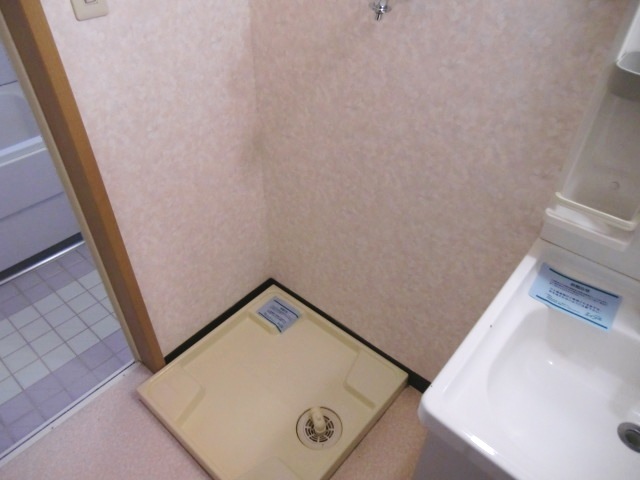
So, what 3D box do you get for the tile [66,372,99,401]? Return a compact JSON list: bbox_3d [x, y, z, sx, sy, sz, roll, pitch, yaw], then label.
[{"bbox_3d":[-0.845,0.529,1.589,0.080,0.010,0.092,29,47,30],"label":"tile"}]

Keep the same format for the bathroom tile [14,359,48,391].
[{"bbox_3d":[-1.052,0.494,1.627,0.094,0.010,0.092,29,47,30],"label":"bathroom tile"}]

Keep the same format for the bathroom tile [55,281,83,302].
[{"bbox_3d":[-1.093,0.231,1.956,0.092,0.009,0.092,30,47,29],"label":"bathroom tile"}]

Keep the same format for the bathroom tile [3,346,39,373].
[{"bbox_3d":[-1.135,0.455,1.688,0.092,0.009,0.092,30,47,29],"label":"bathroom tile"}]

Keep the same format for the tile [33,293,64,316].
[{"bbox_3d":[-1.156,0.277,1.898,0.092,0.009,0.092,30,47,29],"label":"tile"}]

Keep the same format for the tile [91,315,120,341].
[{"bbox_3d":[-0.871,0.358,1.813,0.092,0.009,0.092,30,47,29],"label":"tile"}]

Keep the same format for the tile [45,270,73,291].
[{"bbox_3d":[-1.190,0.191,2.042,0.098,0.010,0.098,30,48,29],"label":"tile"}]

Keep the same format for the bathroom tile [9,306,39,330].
[{"bbox_3d":[-1.220,0.324,1.840,0.092,0.009,0.092,30,47,29],"label":"bathroom tile"}]

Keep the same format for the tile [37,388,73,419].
[{"bbox_3d":[-0.929,0.594,1.574,0.098,0.010,0.098,30,48,29],"label":"tile"}]

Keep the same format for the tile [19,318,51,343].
[{"bbox_3d":[-1.140,0.365,1.784,0.094,0.010,0.092,29,47,30],"label":"tile"}]

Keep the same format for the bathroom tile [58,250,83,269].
[{"bbox_3d":[-1.201,0.100,2.150,0.098,0.010,0.098,30,48,29],"label":"bathroom tile"}]

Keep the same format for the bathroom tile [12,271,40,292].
[{"bbox_3d":[-1.331,0.196,2.031,0.098,0.010,0.098,30,48,29],"label":"bathroom tile"}]

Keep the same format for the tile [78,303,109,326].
[{"bbox_3d":[-0.945,0.316,1.861,0.092,0.009,0.092,30,47,29],"label":"tile"}]

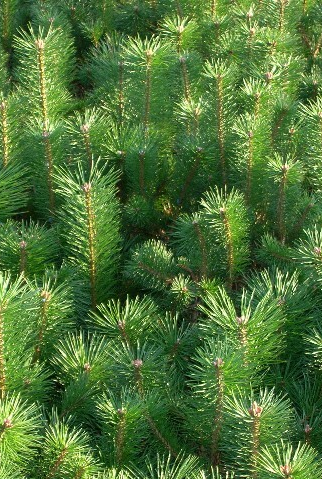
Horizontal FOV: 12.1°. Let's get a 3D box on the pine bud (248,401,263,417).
[{"bbox_3d":[0.125,0.224,2.000,0.019,0.021,0.018,0,32,0],"label":"pine bud"}]

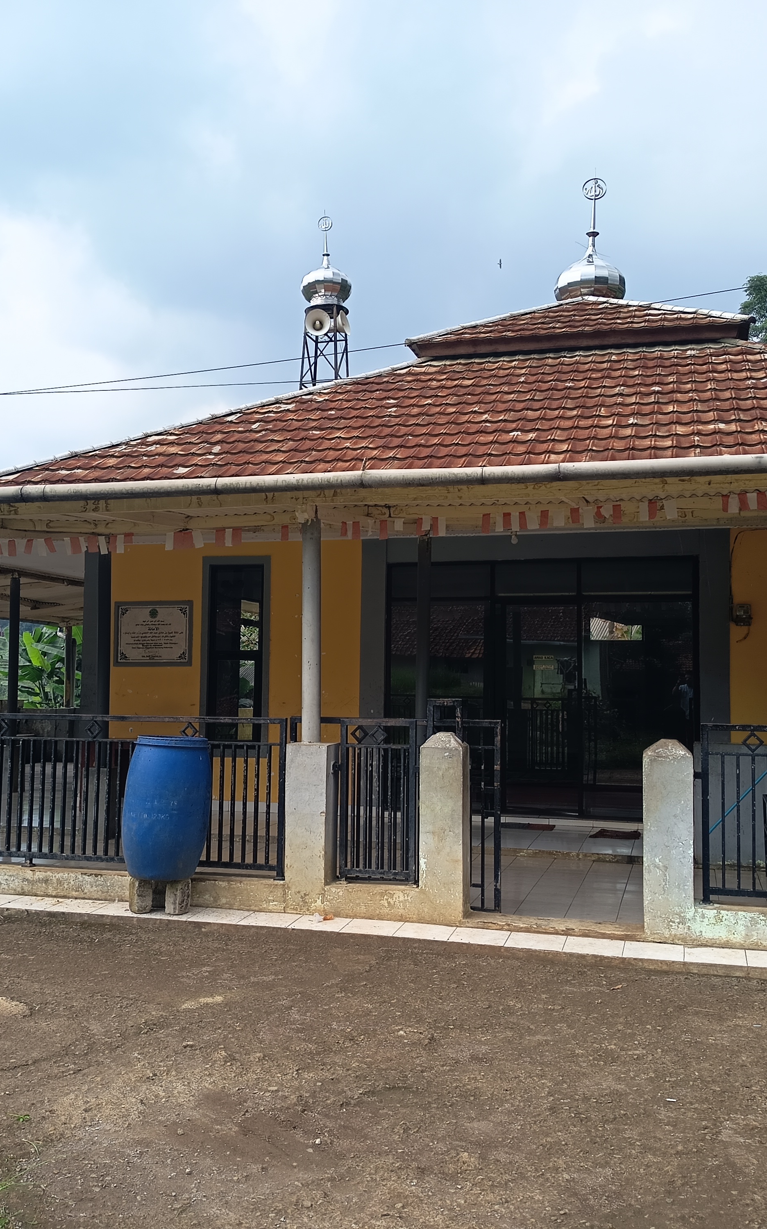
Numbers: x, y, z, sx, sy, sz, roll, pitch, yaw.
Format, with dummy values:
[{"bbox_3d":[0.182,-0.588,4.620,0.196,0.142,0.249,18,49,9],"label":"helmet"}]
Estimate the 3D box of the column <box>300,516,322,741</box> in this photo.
[{"bbox_3d":[-0.452,0.095,7.130,0.115,1.413,0.115,1,-3,0],"label":"column"}]

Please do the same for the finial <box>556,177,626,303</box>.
[{"bbox_3d":[2.851,-5.144,15.696,0.960,1.786,0.960,0,-3,15],"label":"finial"}]

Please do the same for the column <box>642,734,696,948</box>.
[{"bbox_3d":[1.637,1.284,6.512,0.275,1.133,0.260,0,-3,15],"label":"column"}]

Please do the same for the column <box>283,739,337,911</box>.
[{"bbox_3d":[-0.445,1.317,7.059,0.253,1.016,0.260,0,-3,15],"label":"column"}]

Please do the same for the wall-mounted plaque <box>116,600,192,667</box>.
[{"bbox_3d":[-2.356,0.200,11.691,0.885,0.661,0.040,0,-3,15],"label":"wall-mounted plaque"}]

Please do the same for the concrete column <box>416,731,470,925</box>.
[{"bbox_3d":[0.370,1.269,6.847,0.259,1.110,0.260,0,-3,15],"label":"concrete column"}]

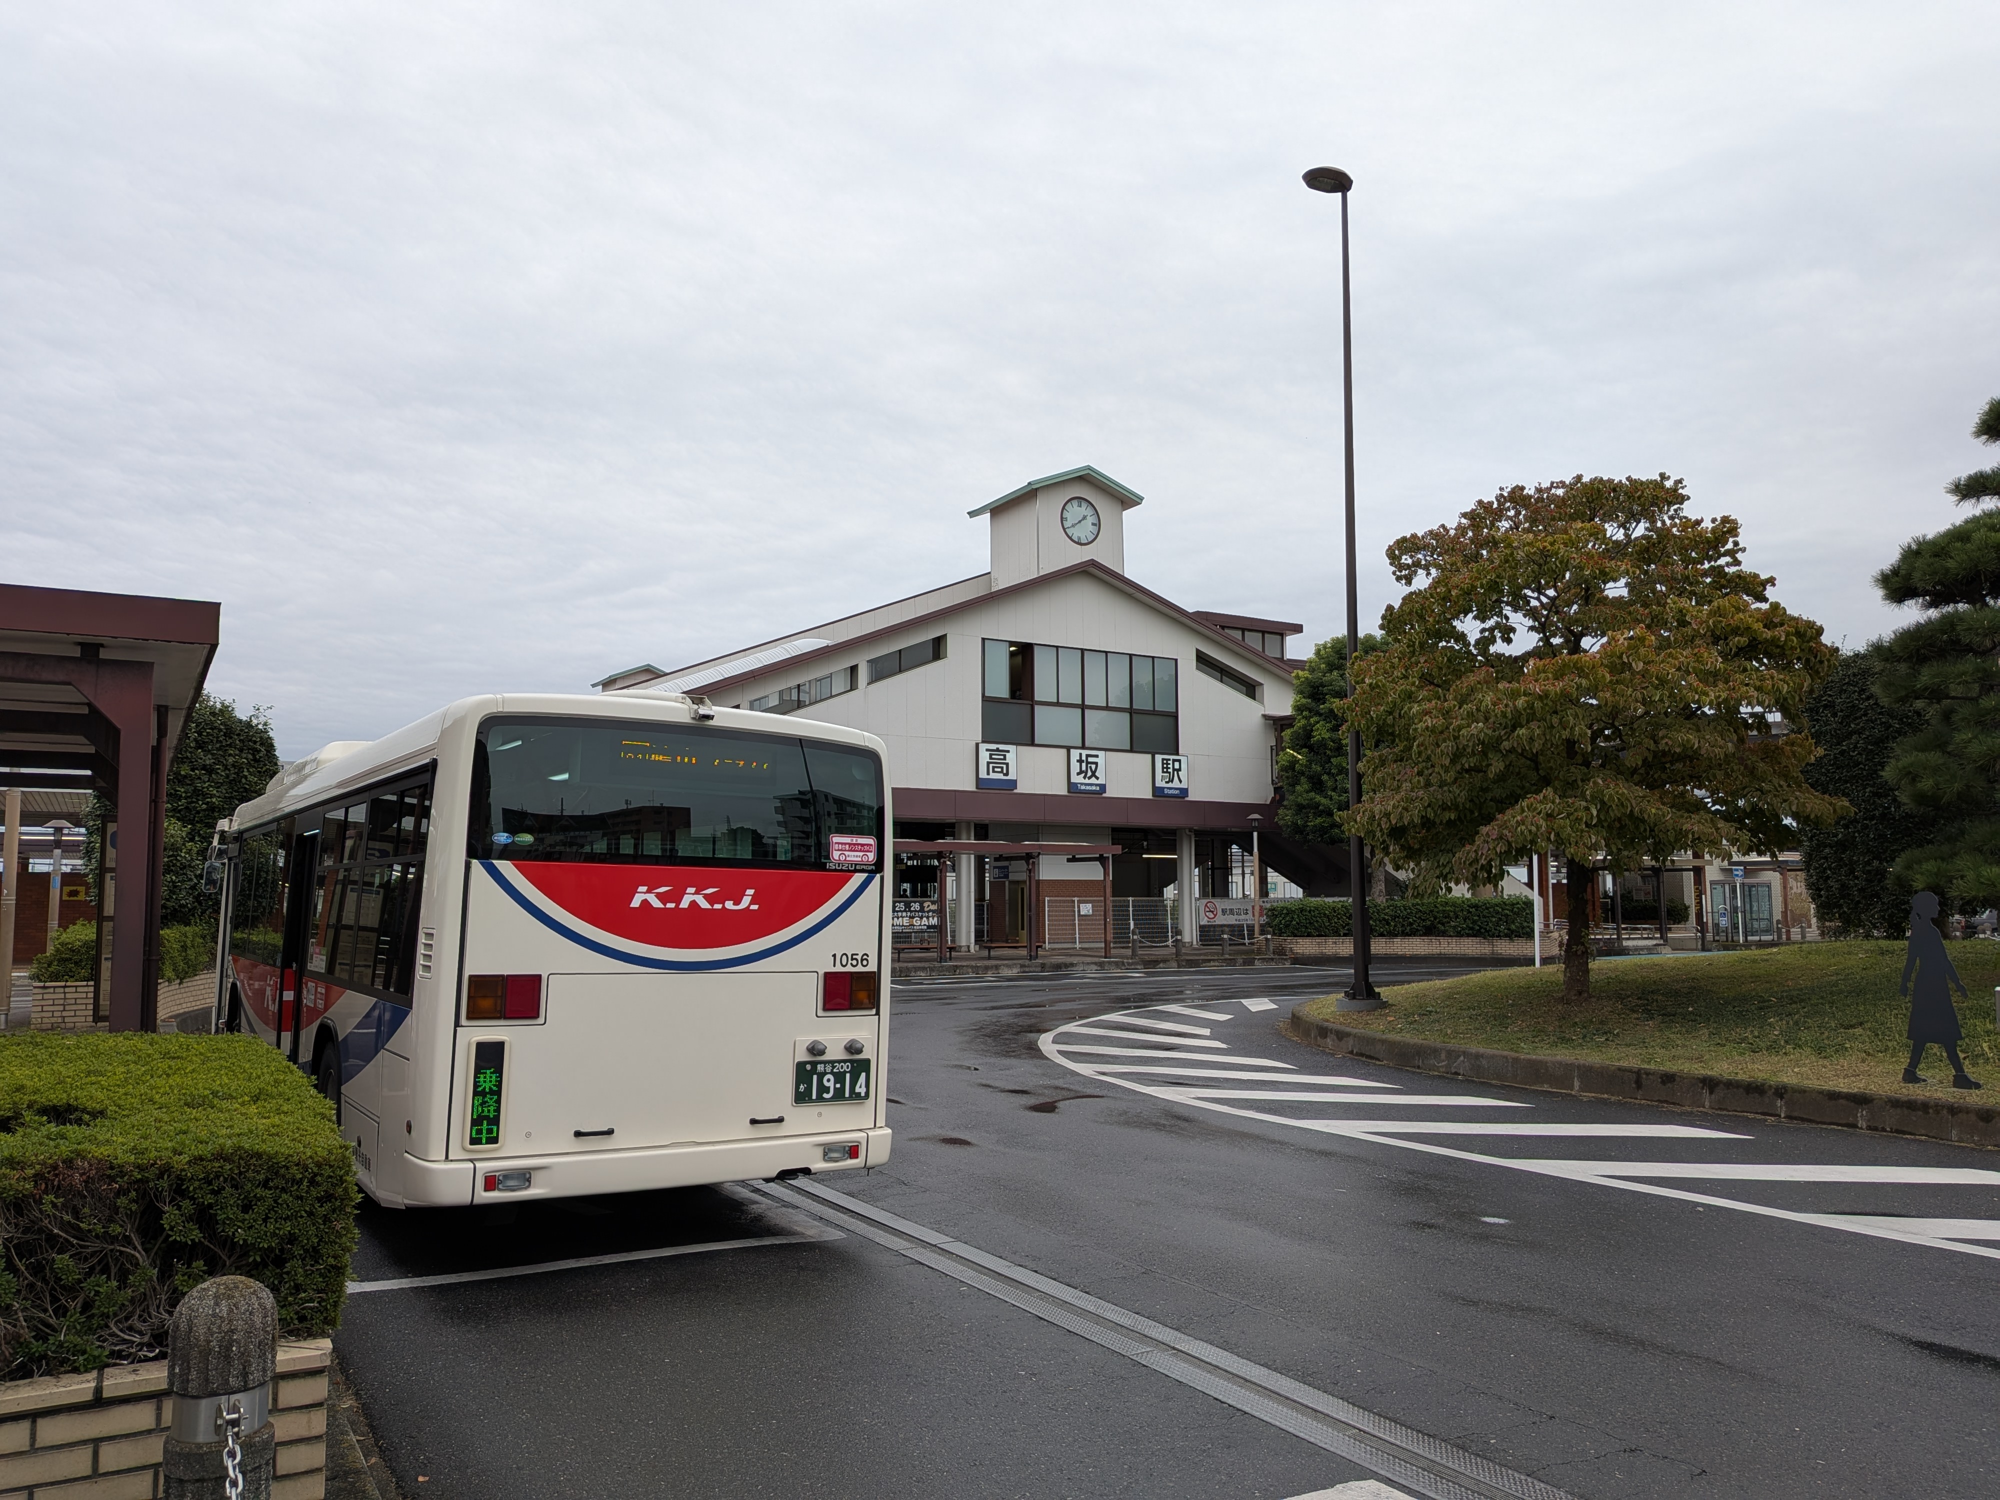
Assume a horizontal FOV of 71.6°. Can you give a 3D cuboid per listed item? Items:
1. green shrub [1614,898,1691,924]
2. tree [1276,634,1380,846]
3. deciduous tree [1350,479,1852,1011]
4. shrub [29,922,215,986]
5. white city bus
[{"bbox_3d":[23.427,5.670,49.681,2.700,0.950,1.300,0,-6,0],"label":"green shrub"},{"bbox_3d":[11.537,1.062,43.113,5.800,9.200,5.800,0,-6,0],"label":"tree"},{"bbox_3d":[7.875,-0.180,18.513,6.300,6.900,6.300,-2,-6,22],"label":"deciduous tree"},{"bbox_3d":[-11.804,2.686,18.724,1.900,0.820,2.700,2,-6,-18],"label":"shrub"},{"bbox_3d":[-4.447,1.579,11.285,2.485,3.050,10.450,6,-8,-33],"label":"white city bus"}]

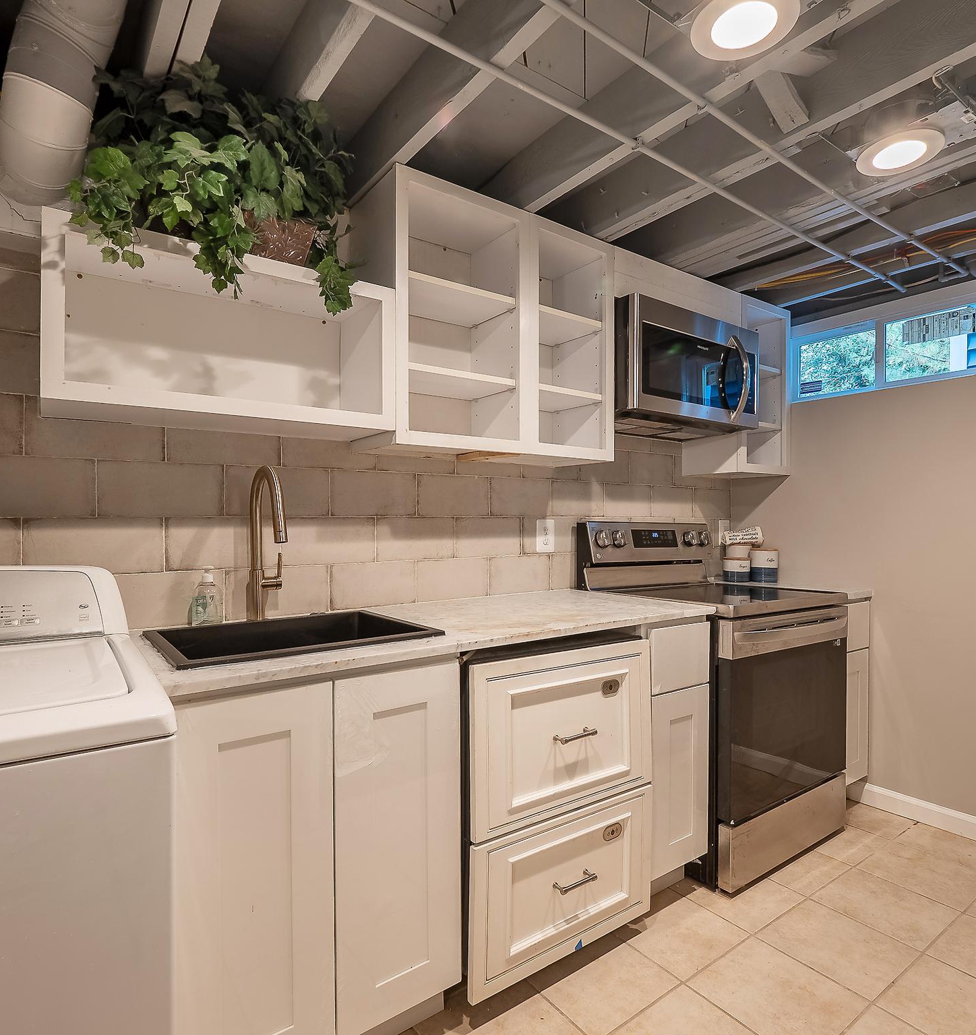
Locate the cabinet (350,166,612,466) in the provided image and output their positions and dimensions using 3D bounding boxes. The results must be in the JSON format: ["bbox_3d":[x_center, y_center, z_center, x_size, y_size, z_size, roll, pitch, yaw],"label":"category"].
[{"bbox_3d":[0.013,-0.599,1.941,0.862,0.783,0.321,1,0,-33],"label":"cabinet"}]

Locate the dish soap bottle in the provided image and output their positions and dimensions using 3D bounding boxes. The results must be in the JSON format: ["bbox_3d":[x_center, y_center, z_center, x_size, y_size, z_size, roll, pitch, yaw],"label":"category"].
[{"bbox_3d":[-0.759,0.210,1.502,0.079,0.159,0.049,0,0,-33],"label":"dish soap bottle"}]

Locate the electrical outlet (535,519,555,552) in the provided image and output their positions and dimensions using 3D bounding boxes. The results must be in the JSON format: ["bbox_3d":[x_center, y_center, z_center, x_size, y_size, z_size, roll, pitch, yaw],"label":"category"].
[{"bbox_3d":[0.231,0.073,2.224,0.088,0.132,0.009,0,0,-33],"label":"electrical outlet"}]

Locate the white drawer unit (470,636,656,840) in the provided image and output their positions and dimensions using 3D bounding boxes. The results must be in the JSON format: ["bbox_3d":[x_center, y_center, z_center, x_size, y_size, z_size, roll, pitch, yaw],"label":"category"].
[{"bbox_3d":[0.054,0.535,1.639,0.585,0.398,0.571,1,0,-33],"label":"white drawer unit"}]

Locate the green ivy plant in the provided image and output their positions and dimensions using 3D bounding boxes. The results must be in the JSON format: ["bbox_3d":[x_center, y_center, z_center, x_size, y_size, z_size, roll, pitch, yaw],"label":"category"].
[{"bbox_3d":[-0.666,-0.809,1.431,0.653,0.530,0.347,1,0,-33],"label":"green ivy plant"}]

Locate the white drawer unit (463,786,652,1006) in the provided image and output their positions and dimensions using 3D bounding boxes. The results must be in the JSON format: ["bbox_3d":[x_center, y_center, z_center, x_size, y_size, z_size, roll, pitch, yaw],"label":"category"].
[{"bbox_3d":[0.055,0.913,1.638,0.587,0.354,0.571,1,0,-33],"label":"white drawer unit"}]

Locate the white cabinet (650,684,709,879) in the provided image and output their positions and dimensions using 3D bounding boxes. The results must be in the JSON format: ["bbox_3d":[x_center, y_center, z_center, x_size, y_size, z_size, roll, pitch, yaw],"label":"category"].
[{"bbox_3d":[0.432,0.788,1.931,0.270,0.535,0.571,1,0,-33],"label":"white cabinet"}]

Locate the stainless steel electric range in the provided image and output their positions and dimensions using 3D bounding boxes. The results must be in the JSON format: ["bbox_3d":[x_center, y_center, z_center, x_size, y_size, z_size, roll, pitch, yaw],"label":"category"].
[{"bbox_3d":[0.937,0.632,2.303,0.785,1.215,0.683,1,0,-33],"label":"stainless steel electric range"}]

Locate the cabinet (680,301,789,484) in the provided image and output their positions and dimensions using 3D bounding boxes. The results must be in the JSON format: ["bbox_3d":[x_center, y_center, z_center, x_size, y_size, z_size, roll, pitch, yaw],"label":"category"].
[{"bbox_3d":[1.168,-0.573,2.656,0.400,0.766,0.326,0,0,-33],"label":"cabinet"}]

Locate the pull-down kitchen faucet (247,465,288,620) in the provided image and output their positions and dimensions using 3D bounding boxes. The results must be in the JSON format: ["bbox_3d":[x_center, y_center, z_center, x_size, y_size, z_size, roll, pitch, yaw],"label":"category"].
[{"bbox_3d":[-0.575,0.076,1.494,0.092,0.427,0.245,0,0,-33],"label":"pull-down kitchen faucet"}]

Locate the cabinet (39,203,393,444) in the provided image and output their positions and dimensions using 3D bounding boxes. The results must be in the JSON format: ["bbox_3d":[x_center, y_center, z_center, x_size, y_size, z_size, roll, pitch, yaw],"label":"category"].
[{"bbox_3d":[-0.676,-0.439,1.493,0.780,0.393,0.321,1,0,-33],"label":"cabinet"}]

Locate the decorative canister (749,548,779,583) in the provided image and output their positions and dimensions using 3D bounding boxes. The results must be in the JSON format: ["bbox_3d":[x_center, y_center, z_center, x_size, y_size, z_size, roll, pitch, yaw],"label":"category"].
[{"bbox_3d":[1.279,0.227,2.580,0.119,0.150,0.119,0,0,-3],"label":"decorative canister"}]

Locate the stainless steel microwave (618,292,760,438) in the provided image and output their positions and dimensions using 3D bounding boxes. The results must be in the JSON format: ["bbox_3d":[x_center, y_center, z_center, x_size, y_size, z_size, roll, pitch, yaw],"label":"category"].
[{"bbox_3d":[0.746,-0.582,2.321,0.755,0.412,0.420,0,0,-33],"label":"stainless steel microwave"}]

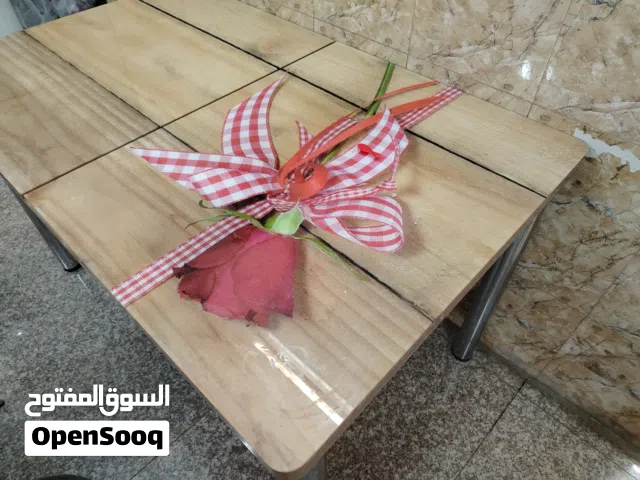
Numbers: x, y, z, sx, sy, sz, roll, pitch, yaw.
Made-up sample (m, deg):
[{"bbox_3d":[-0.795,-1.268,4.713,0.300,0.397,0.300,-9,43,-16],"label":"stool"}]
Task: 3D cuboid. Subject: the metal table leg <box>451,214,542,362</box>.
[{"bbox_3d":[0.425,0.096,1.070,0.058,0.725,0.058,35,57,28],"label":"metal table leg"}]

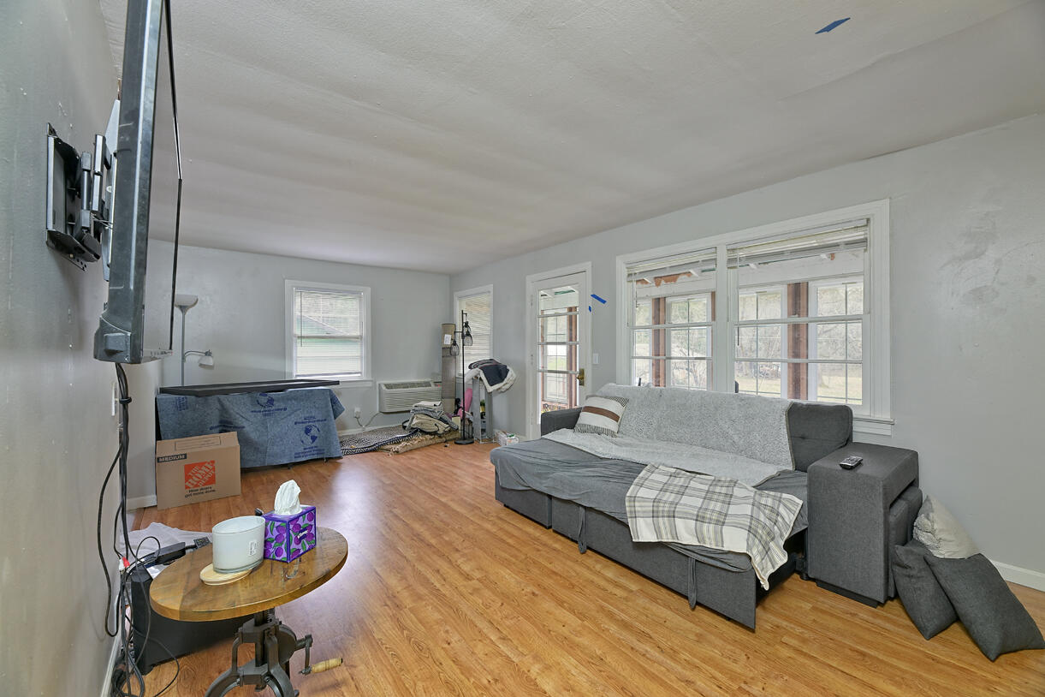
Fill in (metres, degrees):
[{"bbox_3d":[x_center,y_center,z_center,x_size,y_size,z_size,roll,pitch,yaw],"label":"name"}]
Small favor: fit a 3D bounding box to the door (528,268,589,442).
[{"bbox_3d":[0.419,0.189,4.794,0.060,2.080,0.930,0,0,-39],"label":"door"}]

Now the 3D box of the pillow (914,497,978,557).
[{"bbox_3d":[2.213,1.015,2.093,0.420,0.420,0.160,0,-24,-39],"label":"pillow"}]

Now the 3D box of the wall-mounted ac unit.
[{"bbox_3d":[-1.713,0.742,6.346,1.060,0.440,0.220,0,0,-39],"label":"wall-mounted ac unit"}]

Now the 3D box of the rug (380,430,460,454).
[{"bbox_3d":[-1.342,1.164,5.281,0.660,0.130,1.020,0,0,41],"label":"rug"}]

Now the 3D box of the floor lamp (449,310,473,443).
[{"bbox_3d":[-0.797,0.361,5.337,0.300,1.740,0.310,0,0,-8],"label":"floor lamp"}]

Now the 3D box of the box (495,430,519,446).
[{"bbox_3d":[-0.185,1.165,5.160,0.170,0.130,0.300,0,0,-24],"label":"box"}]

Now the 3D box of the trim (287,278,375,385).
[{"bbox_3d":[-2.597,-0.159,5.546,1.120,1.440,0.090,0,0,-39],"label":"trim"}]

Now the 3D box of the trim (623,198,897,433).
[{"bbox_3d":[1.614,-0.197,3.316,0.080,1.457,2.087,0,0,-39],"label":"trim"}]

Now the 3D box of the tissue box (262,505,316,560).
[{"bbox_3d":[-0.740,0.584,1.293,0.103,0.127,0.107,0,0,17],"label":"tissue box"}]

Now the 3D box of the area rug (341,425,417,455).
[{"bbox_3d":[-2.052,1.167,5.363,1.500,0.130,0.980,0,0,-39],"label":"area rug"}]

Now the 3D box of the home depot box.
[{"bbox_3d":[-2.723,1.024,3.444,0.530,0.440,0.400,0,0,-39],"label":"home depot box"}]

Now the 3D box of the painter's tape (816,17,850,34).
[{"bbox_3d":[1.129,-1.175,1.478,0.034,0.003,0.097,0,0,-27],"label":"painter's tape"}]

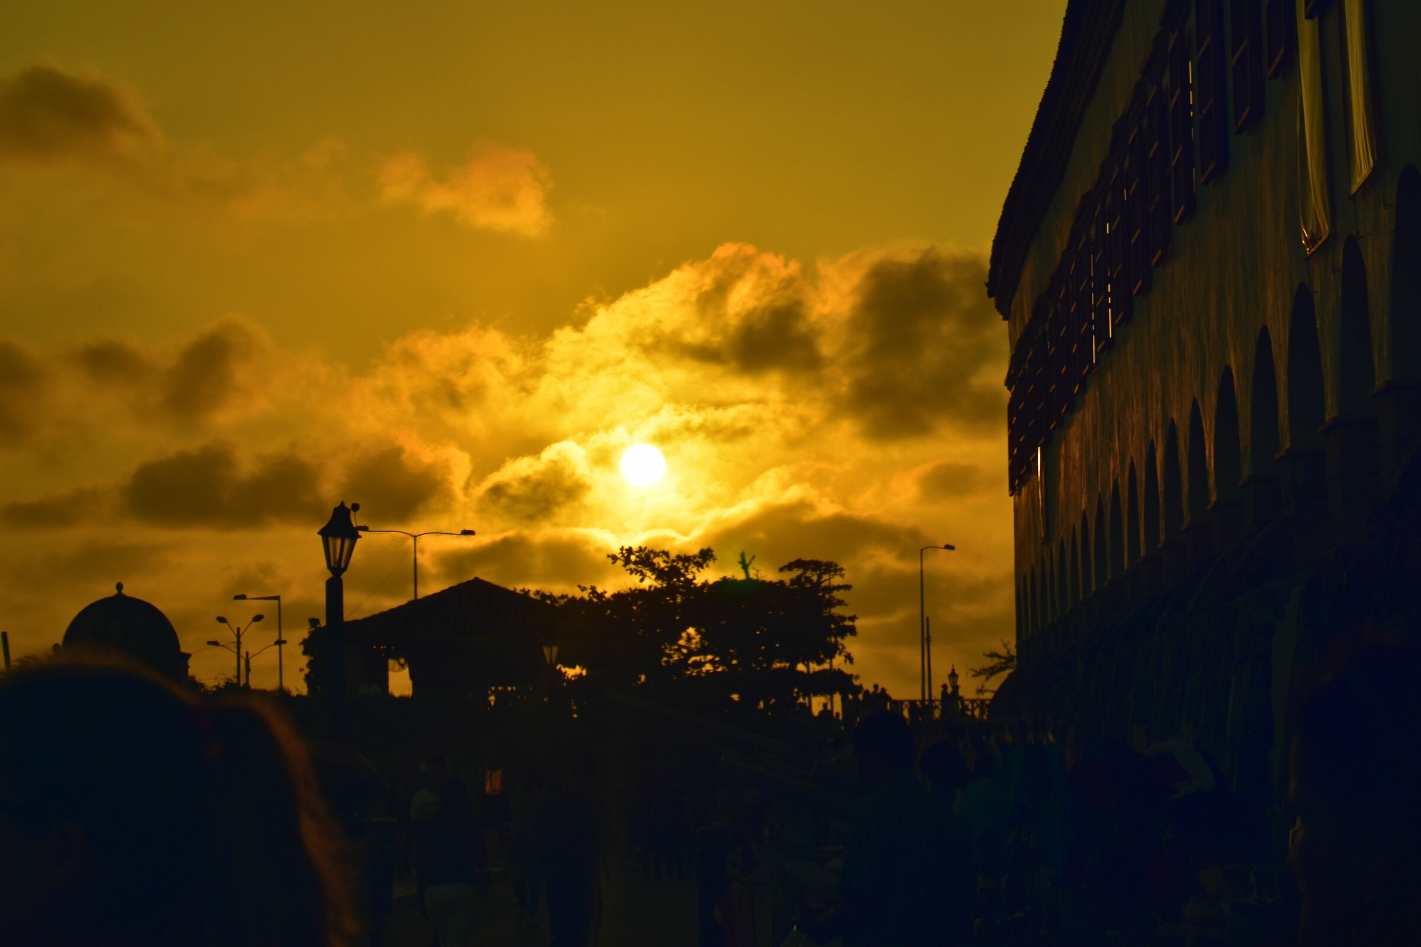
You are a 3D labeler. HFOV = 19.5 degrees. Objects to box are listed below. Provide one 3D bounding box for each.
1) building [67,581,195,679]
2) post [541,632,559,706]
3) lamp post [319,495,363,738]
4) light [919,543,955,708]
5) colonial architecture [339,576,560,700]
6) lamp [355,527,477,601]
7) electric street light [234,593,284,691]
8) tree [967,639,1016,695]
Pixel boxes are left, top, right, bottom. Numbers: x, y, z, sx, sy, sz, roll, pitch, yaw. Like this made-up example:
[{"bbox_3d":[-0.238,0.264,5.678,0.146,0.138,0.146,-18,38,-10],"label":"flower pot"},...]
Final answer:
[{"bbox_3d":[-17.208,5.798,121.819,3.800,5.200,3.800,-1,-4,0],"label":"building"},{"bbox_3d":[-3.842,6.146,99.833,0.550,4.800,0.550,-1,-4,0],"label":"post"},{"bbox_3d":[-4.438,2.742,49.833,0.530,4.800,0.530,-1,-4,0],"label":"lamp post"},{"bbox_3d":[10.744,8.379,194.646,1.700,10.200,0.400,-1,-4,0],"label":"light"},{"bbox_3d":[-8.346,5.734,137.840,7.800,4.600,7.000,-1,-4,0],"label":"colonial architecture"},{"bbox_3d":[-13.090,8.065,184.607,5.400,11.300,0.450,-1,-4,0],"label":"lamp"},{"bbox_3d":[-21.721,10.576,199.666,2.400,9.600,0.400,-1,-4,0],"label":"electric street light"},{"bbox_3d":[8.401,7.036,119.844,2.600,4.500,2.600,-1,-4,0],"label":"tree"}]

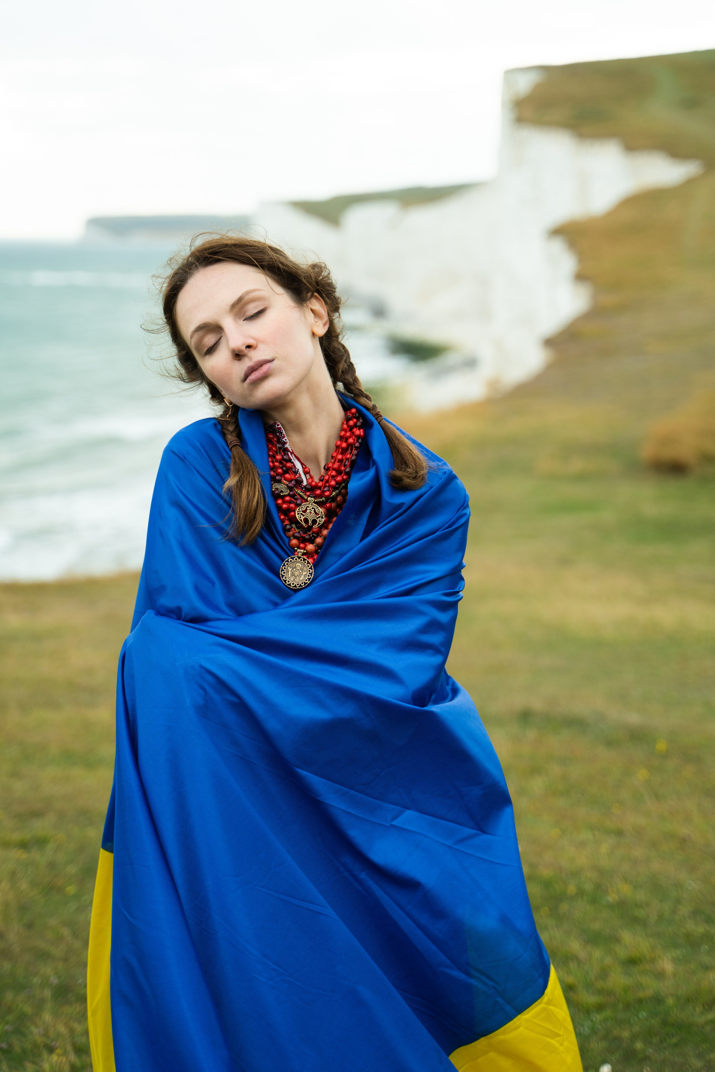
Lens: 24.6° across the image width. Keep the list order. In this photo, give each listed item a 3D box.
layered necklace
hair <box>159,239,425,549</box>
[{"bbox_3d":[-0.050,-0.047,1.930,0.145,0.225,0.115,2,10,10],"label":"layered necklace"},{"bbox_3d":[-0.077,-0.178,1.970,0.305,0.365,0.220,3,11,18],"label":"hair"}]

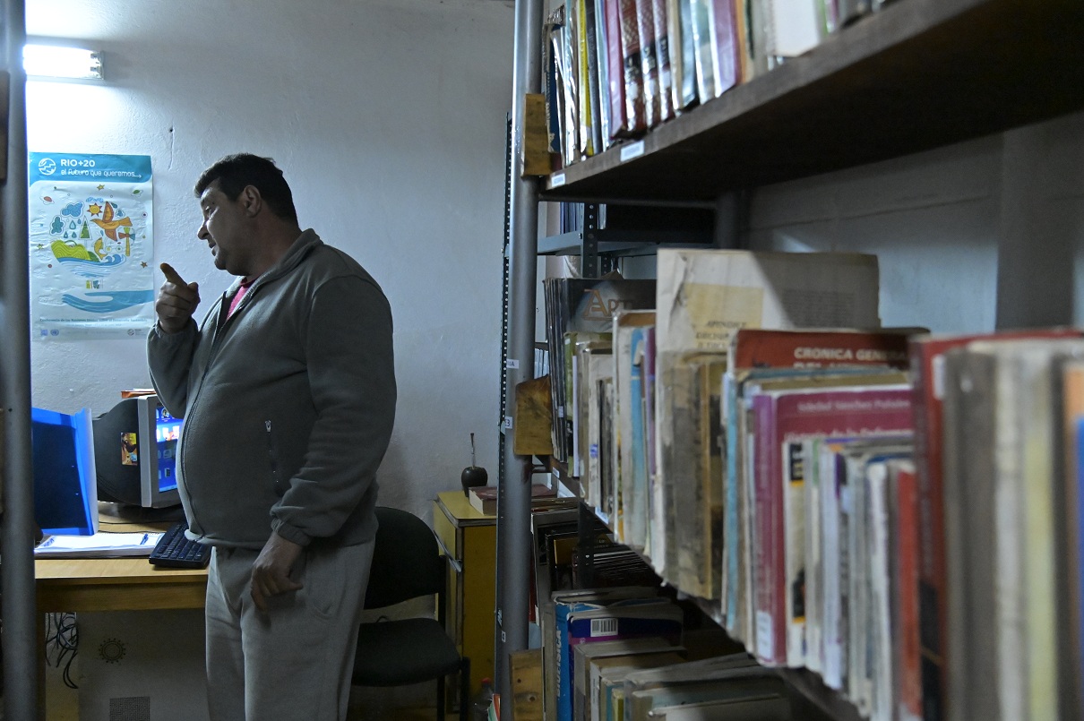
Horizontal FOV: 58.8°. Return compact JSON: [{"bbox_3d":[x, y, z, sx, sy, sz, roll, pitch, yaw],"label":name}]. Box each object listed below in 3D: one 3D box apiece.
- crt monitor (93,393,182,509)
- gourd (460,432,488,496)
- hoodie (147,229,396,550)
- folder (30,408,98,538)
[{"bbox_3d":[-1.222,0.285,3.020,0.410,0.350,0.400,1,4,26],"label":"crt monitor"},{"bbox_3d":[-0.232,0.358,3.300,0.090,0.222,0.090,1,4,0],"label":"gourd"},{"bbox_3d":[-0.563,0.037,1.985,0.430,0.620,0.550,-2,5,-37],"label":"hoodie"},{"bbox_3d":[-1.355,0.310,2.670,0.250,0.345,0.060,1,4,-3],"label":"folder"}]

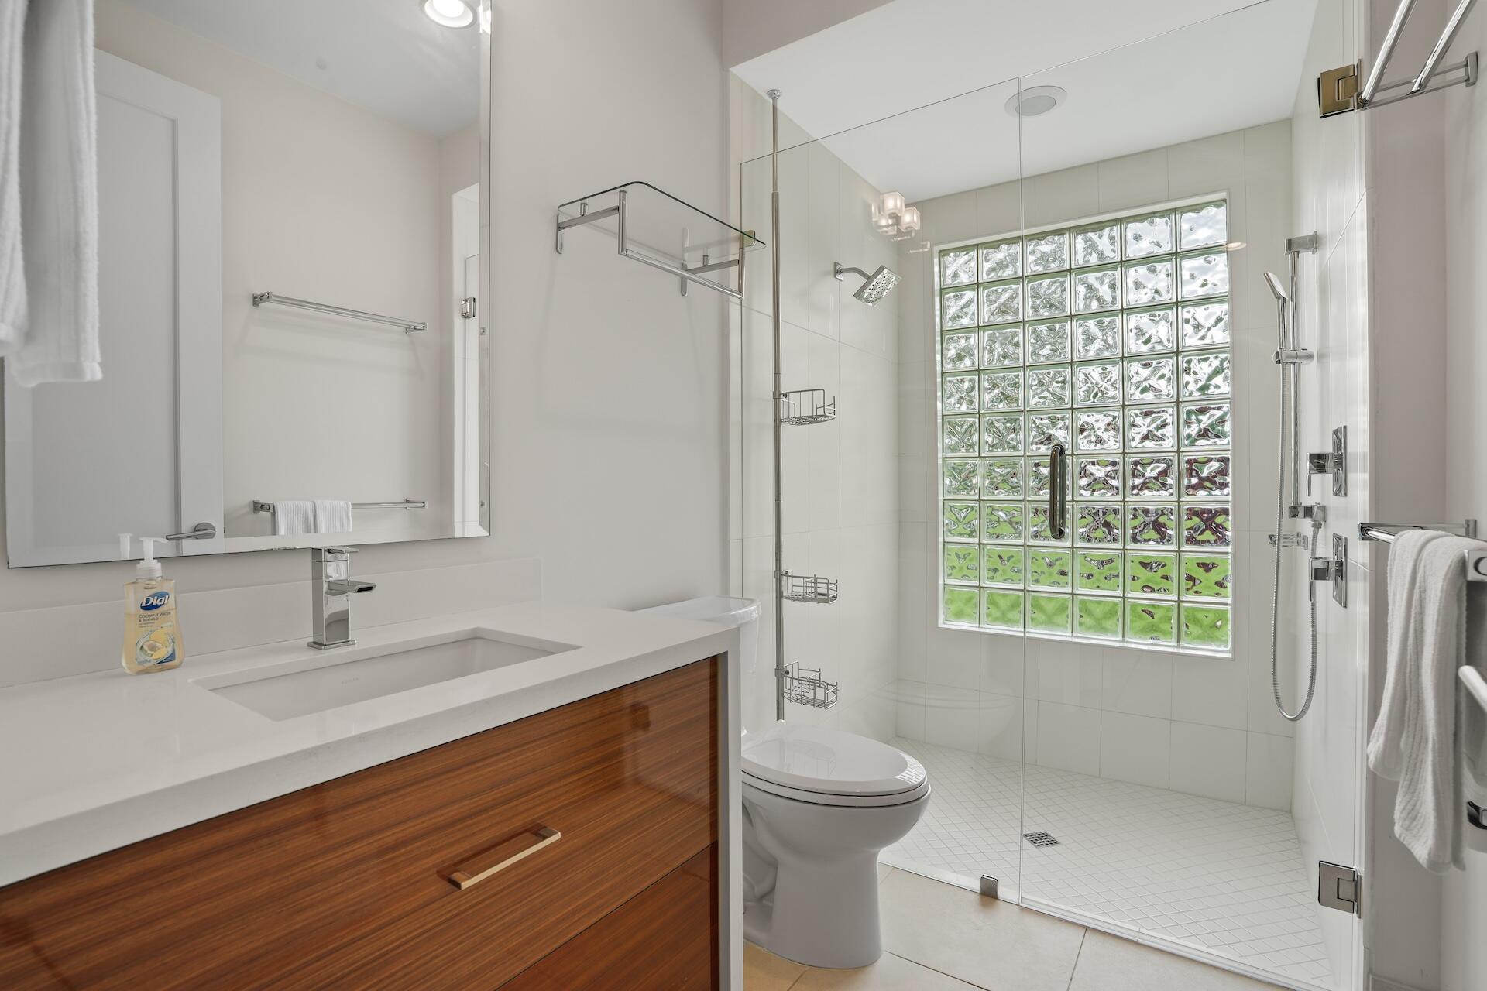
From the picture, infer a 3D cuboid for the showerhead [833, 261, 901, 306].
[{"bbox_3d":[0.503,-0.879,2.707,0.248,0.186,0.152,0,1,35],"label":"showerhead"}]

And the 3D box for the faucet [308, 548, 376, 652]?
[{"bbox_3d":[-0.660,0.172,1.091,0.137,0.163,0.050,0,1,36],"label":"faucet"}]

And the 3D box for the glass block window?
[{"bbox_3d":[1.449,-0.275,2.929,1.144,1.825,0.090,0,1,34],"label":"glass block window"}]

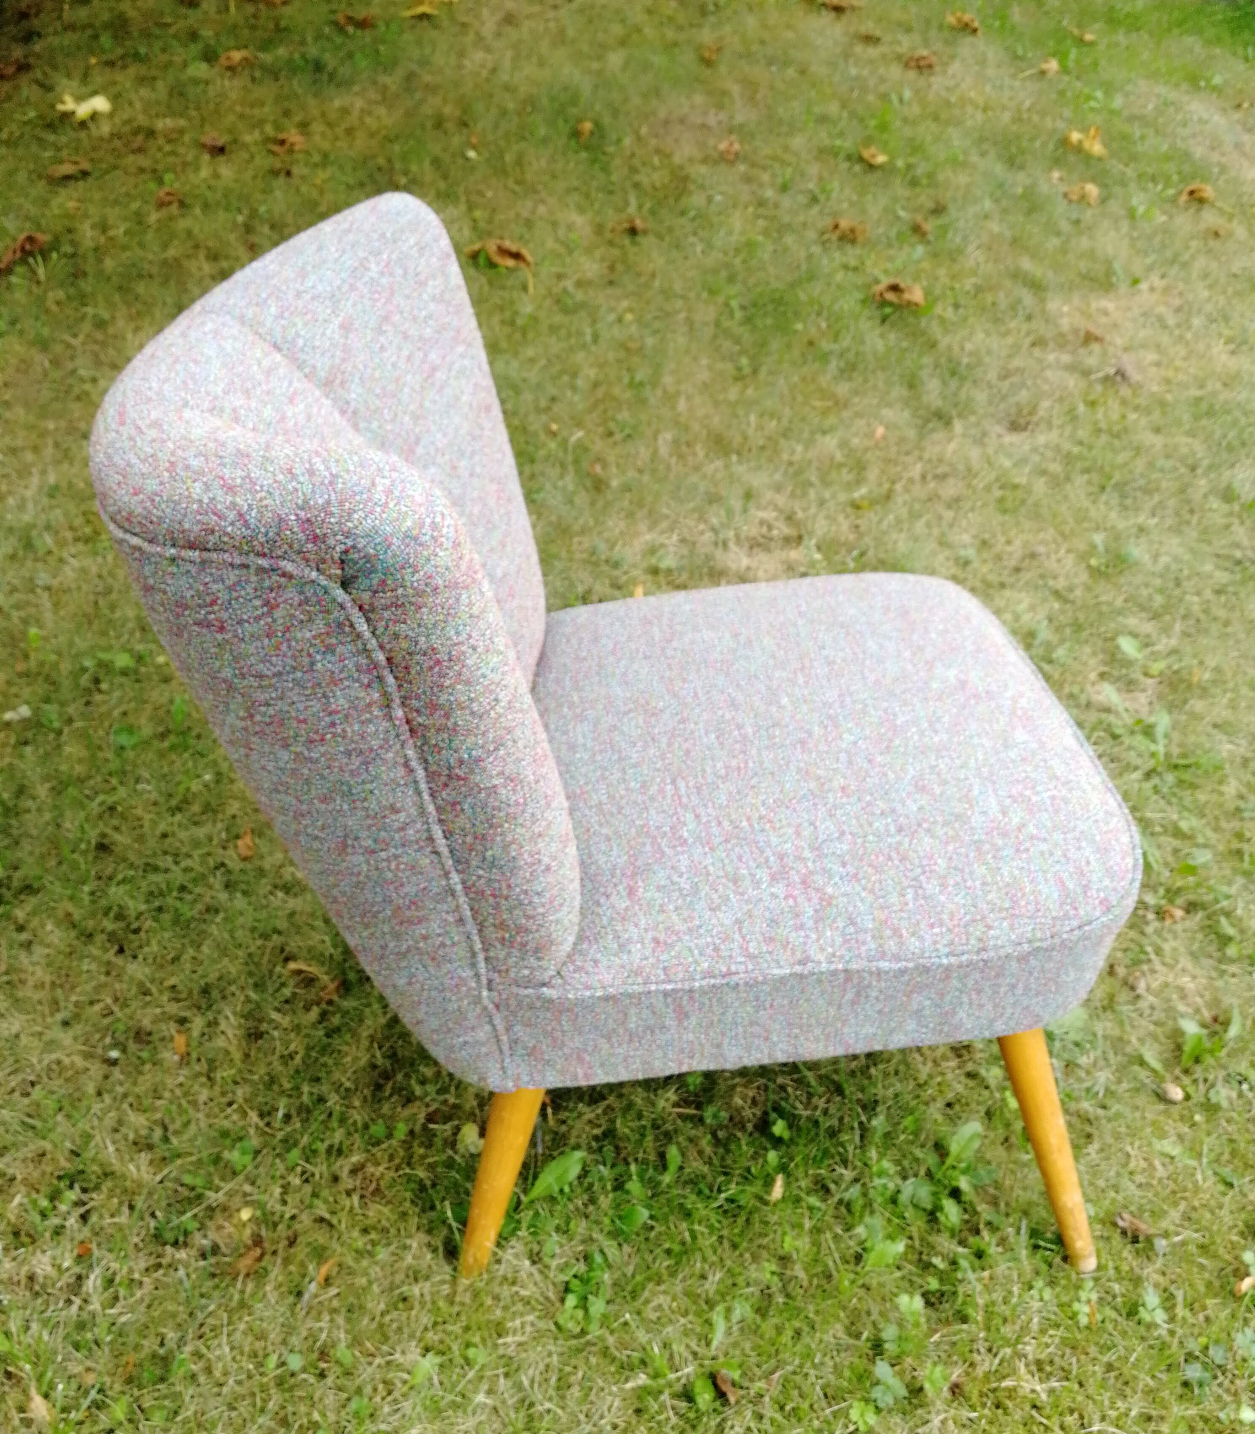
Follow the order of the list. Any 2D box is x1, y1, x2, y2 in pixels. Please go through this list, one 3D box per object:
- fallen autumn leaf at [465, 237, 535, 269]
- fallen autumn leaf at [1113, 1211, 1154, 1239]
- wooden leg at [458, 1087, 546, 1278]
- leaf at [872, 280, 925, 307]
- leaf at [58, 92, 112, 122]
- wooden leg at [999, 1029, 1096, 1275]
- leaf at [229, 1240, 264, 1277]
[{"bbox_3d":[-0.275,-1.003,2.820,0.152,0.032,0.114,-3,40,-4],"label":"fallen autumn leaf"},{"bbox_3d":[0.441,0.442,1.136,0.039,0.013,0.016,23,45,25],"label":"fallen autumn leaf"},{"bbox_3d":[-0.106,0.375,1.042,0.038,0.257,0.038,9,36,-7],"label":"wooden leg"},{"bbox_3d":[0.554,-0.867,2.667,0.107,0.031,0.080,8,41,9],"label":"leaf"},{"bbox_3d":[-1.496,-1.680,3.591,0.155,0.056,0.116,-14,42,-16],"label":"leaf"},{"bbox_3d":[0.344,0.353,1.050,0.038,0.300,0.038,-15,32,13],"label":"wooden leg"},{"bbox_3d":[-0.323,0.460,1.107,0.020,0.016,0.040,27,47,27],"label":"leaf"}]

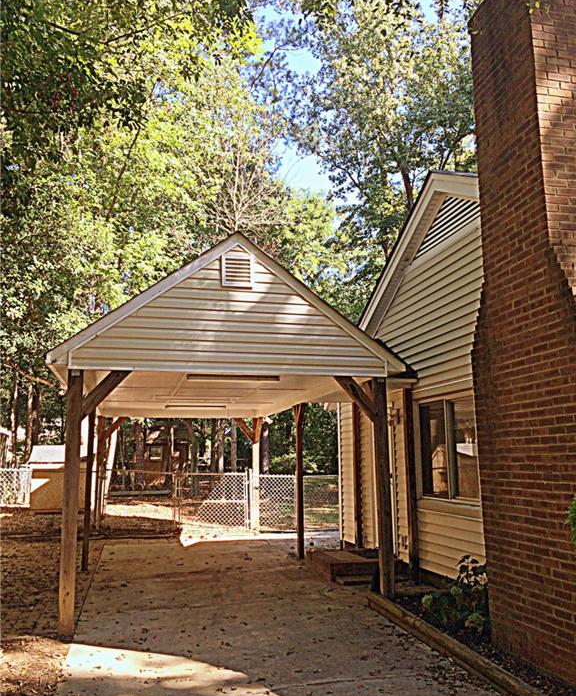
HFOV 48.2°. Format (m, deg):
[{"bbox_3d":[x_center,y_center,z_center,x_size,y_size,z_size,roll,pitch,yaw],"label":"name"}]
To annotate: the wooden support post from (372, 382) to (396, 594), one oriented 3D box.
[{"bbox_3d":[1.134,1.604,7.613,0.129,2.515,0.129,2,-10,-14],"label":"wooden support post"}]

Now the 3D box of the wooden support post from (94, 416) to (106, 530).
[{"bbox_3d":[-4.040,2.673,13.784,0.129,2.386,0.129,2,-10,-14],"label":"wooden support post"}]

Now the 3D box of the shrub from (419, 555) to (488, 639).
[{"bbox_3d":[1.554,2.258,6.038,0.594,0.653,0.554,2,-10,-14],"label":"shrub"}]

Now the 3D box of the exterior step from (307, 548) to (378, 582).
[{"bbox_3d":[0.840,3.178,9.508,0.832,0.257,1.188,2,-10,-14],"label":"exterior step"}]

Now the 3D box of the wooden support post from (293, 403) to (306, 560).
[{"bbox_3d":[0.210,2.261,11.065,0.089,2.594,0.089,2,-10,-14],"label":"wooden support post"}]

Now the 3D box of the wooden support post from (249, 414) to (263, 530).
[{"bbox_3d":[-0.730,2.864,14.606,0.129,2.534,0.129,2,-10,-14],"label":"wooden support post"}]

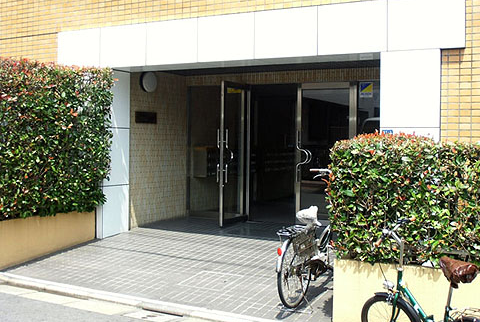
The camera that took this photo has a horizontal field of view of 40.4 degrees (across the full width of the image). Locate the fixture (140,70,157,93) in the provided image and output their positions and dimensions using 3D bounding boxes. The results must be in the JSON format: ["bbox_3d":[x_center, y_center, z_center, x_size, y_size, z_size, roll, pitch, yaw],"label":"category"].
[{"bbox_3d":[-1.381,-1.186,9.850,0.100,0.315,0.315,1,2,30],"label":"fixture"}]

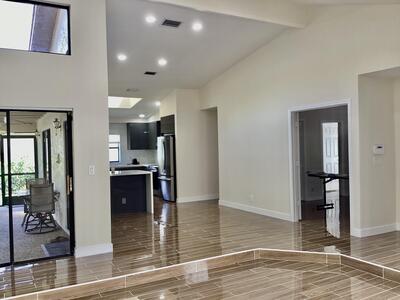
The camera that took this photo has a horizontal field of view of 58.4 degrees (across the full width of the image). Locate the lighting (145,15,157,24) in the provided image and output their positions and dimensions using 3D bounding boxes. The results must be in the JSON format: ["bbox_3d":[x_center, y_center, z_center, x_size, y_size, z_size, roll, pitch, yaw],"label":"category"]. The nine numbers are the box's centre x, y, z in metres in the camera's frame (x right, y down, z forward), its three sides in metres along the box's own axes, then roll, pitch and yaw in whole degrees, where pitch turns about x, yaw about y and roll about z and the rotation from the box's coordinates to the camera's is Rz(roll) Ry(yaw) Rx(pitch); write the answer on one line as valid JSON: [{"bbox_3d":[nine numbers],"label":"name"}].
[{"bbox_3d":[-0.812,-2.151,5.870,0.170,0.030,0.170,-2,-9,-28],"label":"lighting"}]

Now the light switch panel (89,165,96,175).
[{"bbox_3d":[-1.480,0.274,4.908,0.074,0.120,0.012,-2,0,-28],"label":"light switch panel"}]

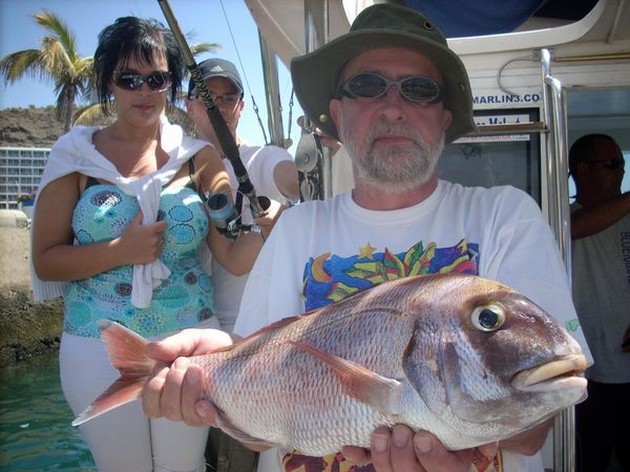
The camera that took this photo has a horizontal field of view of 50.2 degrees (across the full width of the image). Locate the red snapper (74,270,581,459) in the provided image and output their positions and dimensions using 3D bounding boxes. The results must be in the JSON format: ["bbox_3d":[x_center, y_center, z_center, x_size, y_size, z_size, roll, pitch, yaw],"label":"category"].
[{"bbox_3d":[-0.020,0.128,0.675,0.540,0.168,0.080,-4,-6,20],"label":"red snapper"}]

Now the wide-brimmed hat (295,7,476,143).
[{"bbox_3d":[0.110,-0.265,1.015,0.290,0.185,0.305,3,-8,6],"label":"wide-brimmed hat"}]

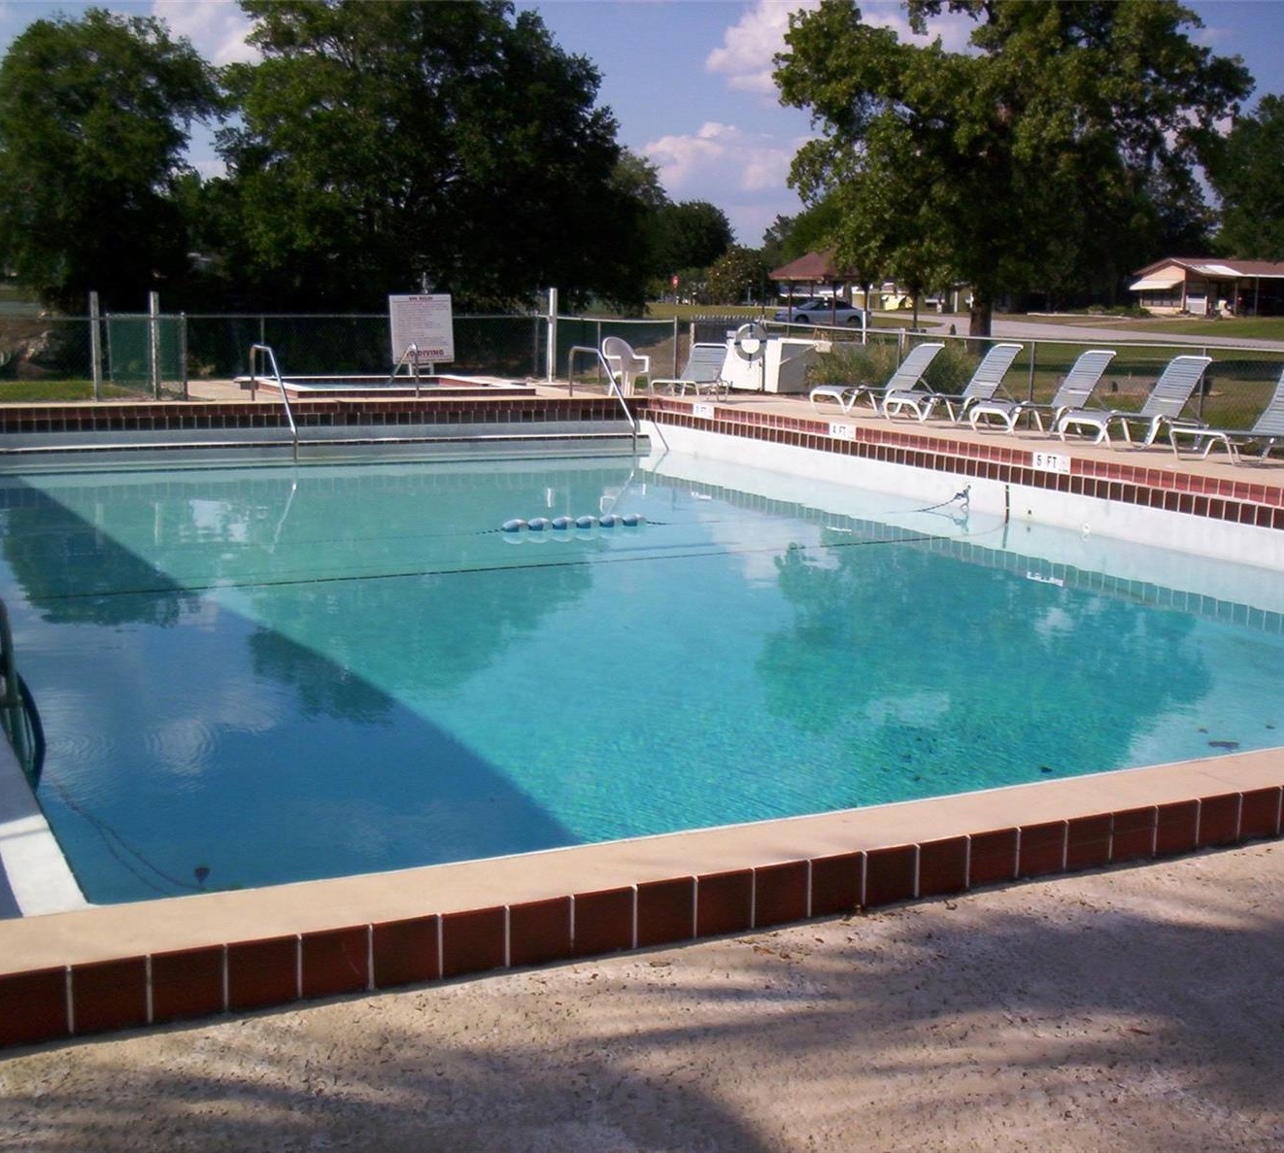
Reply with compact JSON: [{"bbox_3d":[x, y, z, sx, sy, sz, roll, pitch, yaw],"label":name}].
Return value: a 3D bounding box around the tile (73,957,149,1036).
[{"bbox_3d":[-1.096,0.860,3.407,0.151,0.146,0.020,-4,11,-25],"label":"tile"}]

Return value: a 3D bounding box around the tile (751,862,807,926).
[{"bbox_3d":[0.341,0.781,4.088,0.151,0.146,0.020,-4,11,-25],"label":"tile"}]

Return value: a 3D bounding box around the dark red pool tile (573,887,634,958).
[{"bbox_3d":[-0.093,0.807,3.883,0.151,0.146,0.020,-4,11,-25],"label":"dark red pool tile"}]

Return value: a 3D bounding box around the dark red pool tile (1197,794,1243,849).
[{"bbox_3d":[1.567,0.662,4.512,0.149,0.144,0.020,-3,10,-26],"label":"dark red pool tile"}]

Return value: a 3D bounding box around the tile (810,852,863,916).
[{"bbox_3d":[0.480,0.761,4.108,0.150,0.146,0.018,-3,10,-25],"label":"tile"}]

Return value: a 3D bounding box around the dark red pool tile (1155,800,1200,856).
[{"bbox_3d":[1.477,0.693,4.587,0.150,0.146,0.018,-3,10,-25],"label":"dark red pool tile"}]

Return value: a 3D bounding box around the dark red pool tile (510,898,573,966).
[{"bbox_3d":[-0.238,0.815,3.815,0.151,0.146,0.020,-4,11,-25],"label":"dark red pool tile"}]

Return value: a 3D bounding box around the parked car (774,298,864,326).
[{"bbox_3d":[8.775,-12.737,80.000,4.650,1.370,1.760,-1,10,-12],"label":"parked car"}]

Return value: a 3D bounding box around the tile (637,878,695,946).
[{"bbox_3d":[0.052,0.798,3.951,0.151,0.146,0.020,-4,11,-25],"label":"tile"}]

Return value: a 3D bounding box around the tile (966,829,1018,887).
[{"bbox_3d":[0.911,0.730,4.312,0.150,0.146,0.018,-3,10,-25],"label":"tile"}]

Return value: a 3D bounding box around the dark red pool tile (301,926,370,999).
[{"bbox_3d":[-0.640,0.800,3.445,0.149,0.144,0.020,-3,10,-26],"label":"dark red pool tile"}]

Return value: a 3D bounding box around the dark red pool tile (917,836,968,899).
[{"bbox_3d":[0.767,0.741,4.244,0.150,0.146,0.018,-3,10,-25],"label":"dark red pool tile"}]

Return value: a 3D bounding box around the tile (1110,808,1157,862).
[{"bbox_3d":[1.294,0.679,4.377,0.149,0.144,0.020,-3,10,-26],"label":"tile"}]

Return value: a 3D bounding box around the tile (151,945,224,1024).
[{"bbox_3d":[-0.955,0.852,3.475,0.151,0.146,0.020,-4,11,-25],"label":"tile"}]

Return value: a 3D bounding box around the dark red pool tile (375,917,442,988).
[{"bbox_3d":[-0.520,0.822,3.632,0.150,0.146,0.018,-3,10,-25],"label":"dark red pool tile"}]

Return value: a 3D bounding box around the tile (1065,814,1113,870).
[{"bbox_3d":[1.196,0.709,4.449,0.150,0.146,0.018,-3,10,-25],"label":"tile"}]

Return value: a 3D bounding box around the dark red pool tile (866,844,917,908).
[{"bbox_3d":[0.603,0.726,4.043,0.149,0.144,0.020,-3,10,-26],"label":"dark red pool tile"}]

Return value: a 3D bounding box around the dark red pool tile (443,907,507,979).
[{"bbox_3d":[-0.378,0.815,3.700,0.150,0.146,0.018,-3,10,-25],"label":"dark red pool tile"}]

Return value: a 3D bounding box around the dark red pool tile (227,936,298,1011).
[{"bbox_3d":[-0.813,0.846,3.543,0.151,0.146,0.020,-4,11,-25],"label":"dark red pool tile"}]

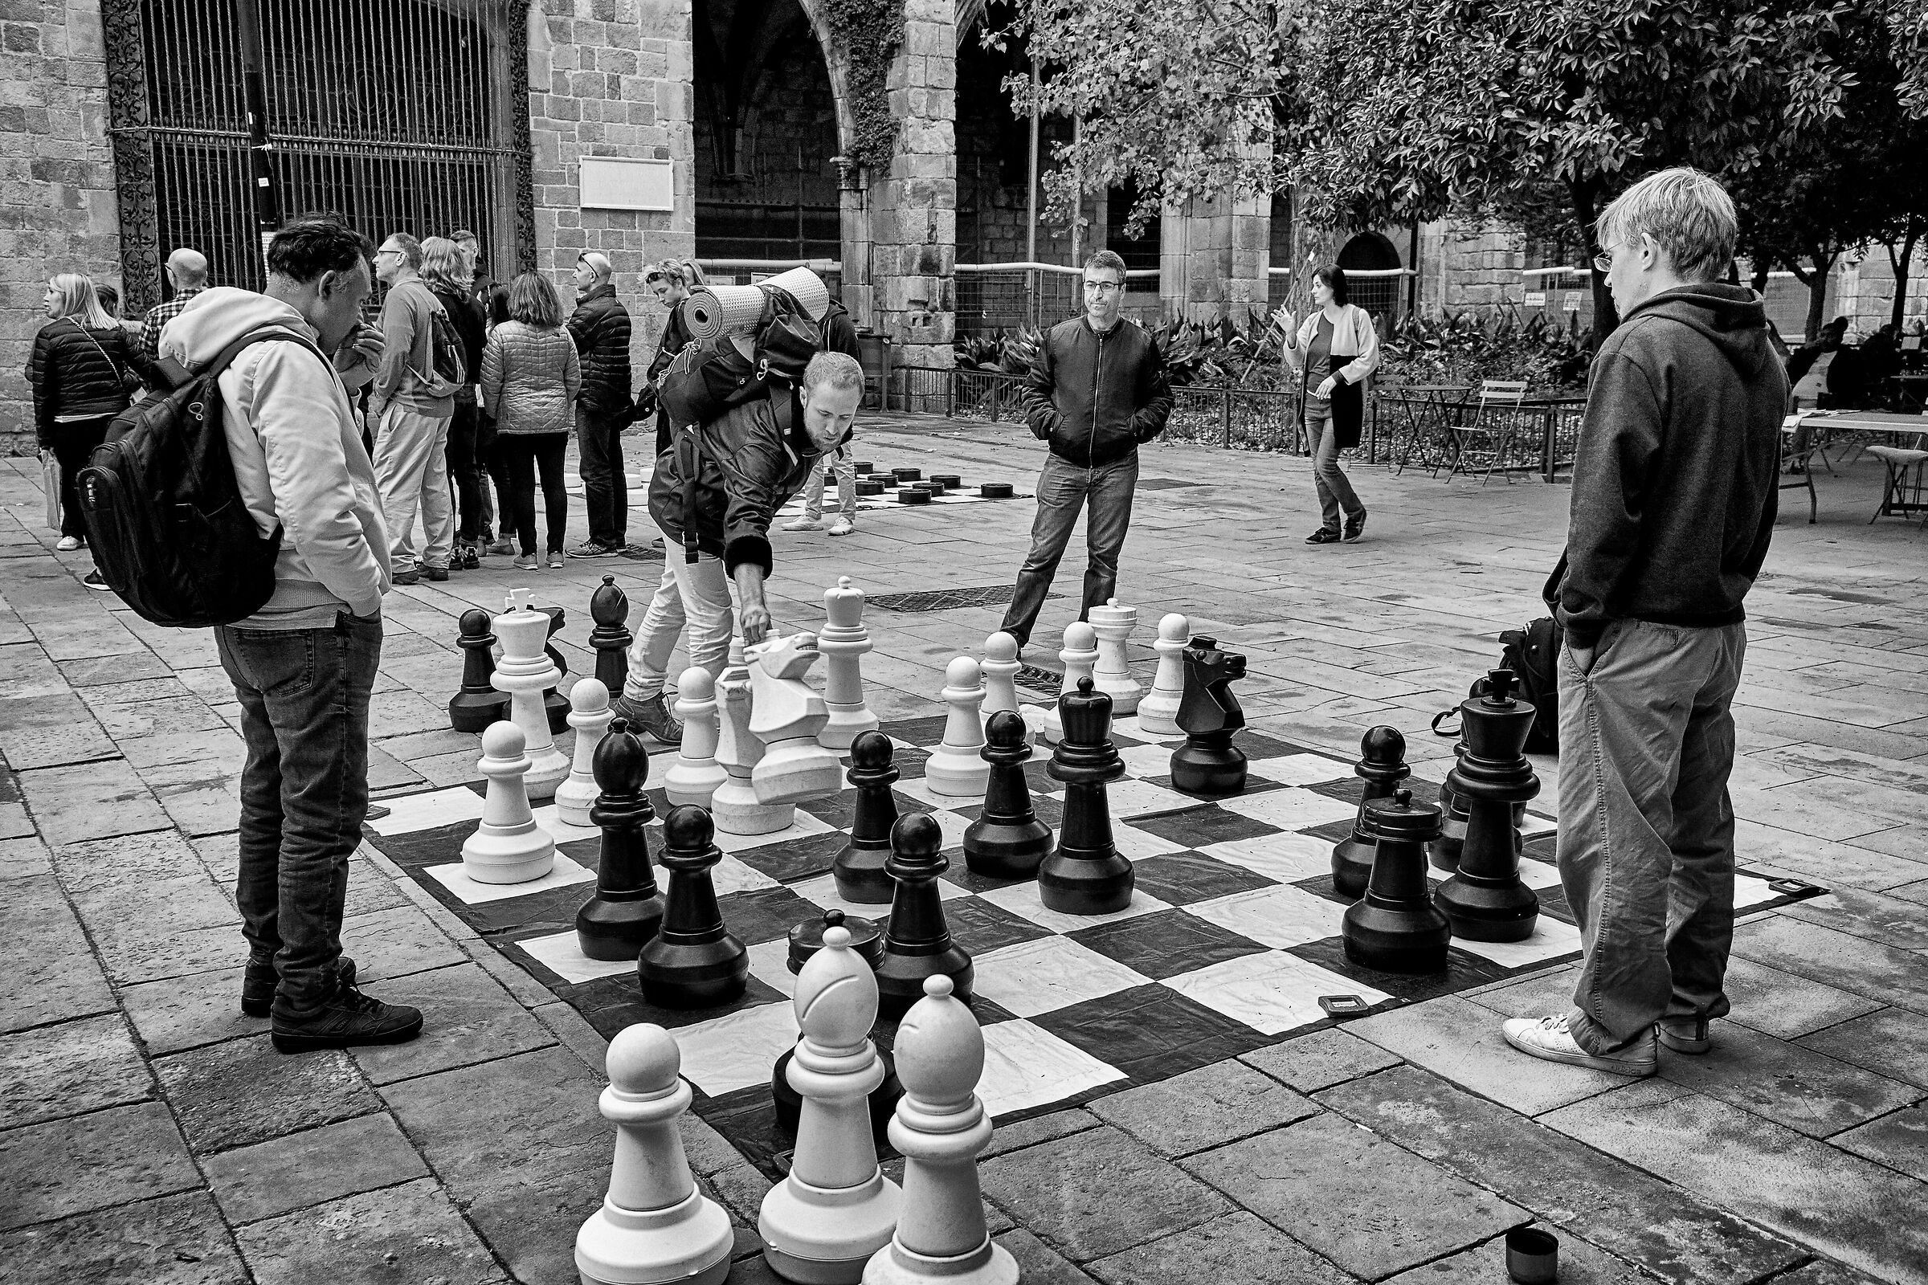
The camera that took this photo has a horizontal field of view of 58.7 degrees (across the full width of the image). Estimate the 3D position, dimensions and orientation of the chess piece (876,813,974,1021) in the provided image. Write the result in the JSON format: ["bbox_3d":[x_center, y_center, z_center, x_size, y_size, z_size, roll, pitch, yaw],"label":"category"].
[{"bbox_3d":[-0.101,0.572,3.716,0.242,0.432,0.242,0,10,0],"label":"chess piece"}]

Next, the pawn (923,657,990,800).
[{"bbox_3d":[-0.002,0.251,5.335,0.237,0.416,0.237,0,11,0],"label":"pawn"}]

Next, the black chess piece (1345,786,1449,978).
[{"bbox_3d":[1.009,0.526,3.954,0.245,0.412,0.245,0,11,0],"label":"black chess piece"}]

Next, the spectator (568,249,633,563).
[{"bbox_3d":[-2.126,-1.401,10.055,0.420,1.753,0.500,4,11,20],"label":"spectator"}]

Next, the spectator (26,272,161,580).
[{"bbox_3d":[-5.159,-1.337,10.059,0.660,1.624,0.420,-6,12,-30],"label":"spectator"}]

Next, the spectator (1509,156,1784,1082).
[{"bbox_3d":[1.333,-0.033,3.326,0.400,1.730,0.500,9,14,40],"label":"spectator"}]

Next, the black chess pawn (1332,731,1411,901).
[{"bbox_3d":[1.089,0.428,4.481,0.242,0.432,0.242,0,10,0],"label":"black chess pawn"}]

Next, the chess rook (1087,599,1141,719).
[{"bbox_3d":[0.569,0.047,6.499,0.243,0.415,0.243,0,11,0],"label":"chess rook"}]

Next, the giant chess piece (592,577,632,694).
[{"bbox_3d":[-1.238,0.023,6.032,0.237,0.546,0.237,0,11,0],"label":"giant chess piece"}]

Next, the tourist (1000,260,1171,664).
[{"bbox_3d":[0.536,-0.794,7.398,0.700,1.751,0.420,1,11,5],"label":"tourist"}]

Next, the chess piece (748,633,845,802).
[{"bbox_3d":[-0.501,0.207,4.850,0.250,0.480,0.243,-7,3,24],"label":"chess piece"}]

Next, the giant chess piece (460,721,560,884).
[{"bbox_3d":[-1.203,0.407,4.517,0.237,0.416,0.237,0,11,0],"label":"giant chess piece"}]

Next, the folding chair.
[{"bbox_3d":[4.269,-1.722,13.941,0.430,0.820,0.470,9,14,39],"label":"folding chair"}]

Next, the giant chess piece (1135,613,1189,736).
[{"bbox_3d":[0.760,0.102,6.263,0.242,0.432,0.242,0,10,0],"label":"giant chess piece"}]

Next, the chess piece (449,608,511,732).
[{"bbox_3d":[-1.802,0.092,6.364,0.242,0.432,0.242,0,10,0],"label":"chess piece"}]

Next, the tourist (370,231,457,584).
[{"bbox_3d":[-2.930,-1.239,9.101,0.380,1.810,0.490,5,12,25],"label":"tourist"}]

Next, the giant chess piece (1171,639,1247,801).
[{"bbox_3d":[0.773,0.216,5.354,0.237,0.477,0.237,6,13,30],"label":"giant chess piece"}]

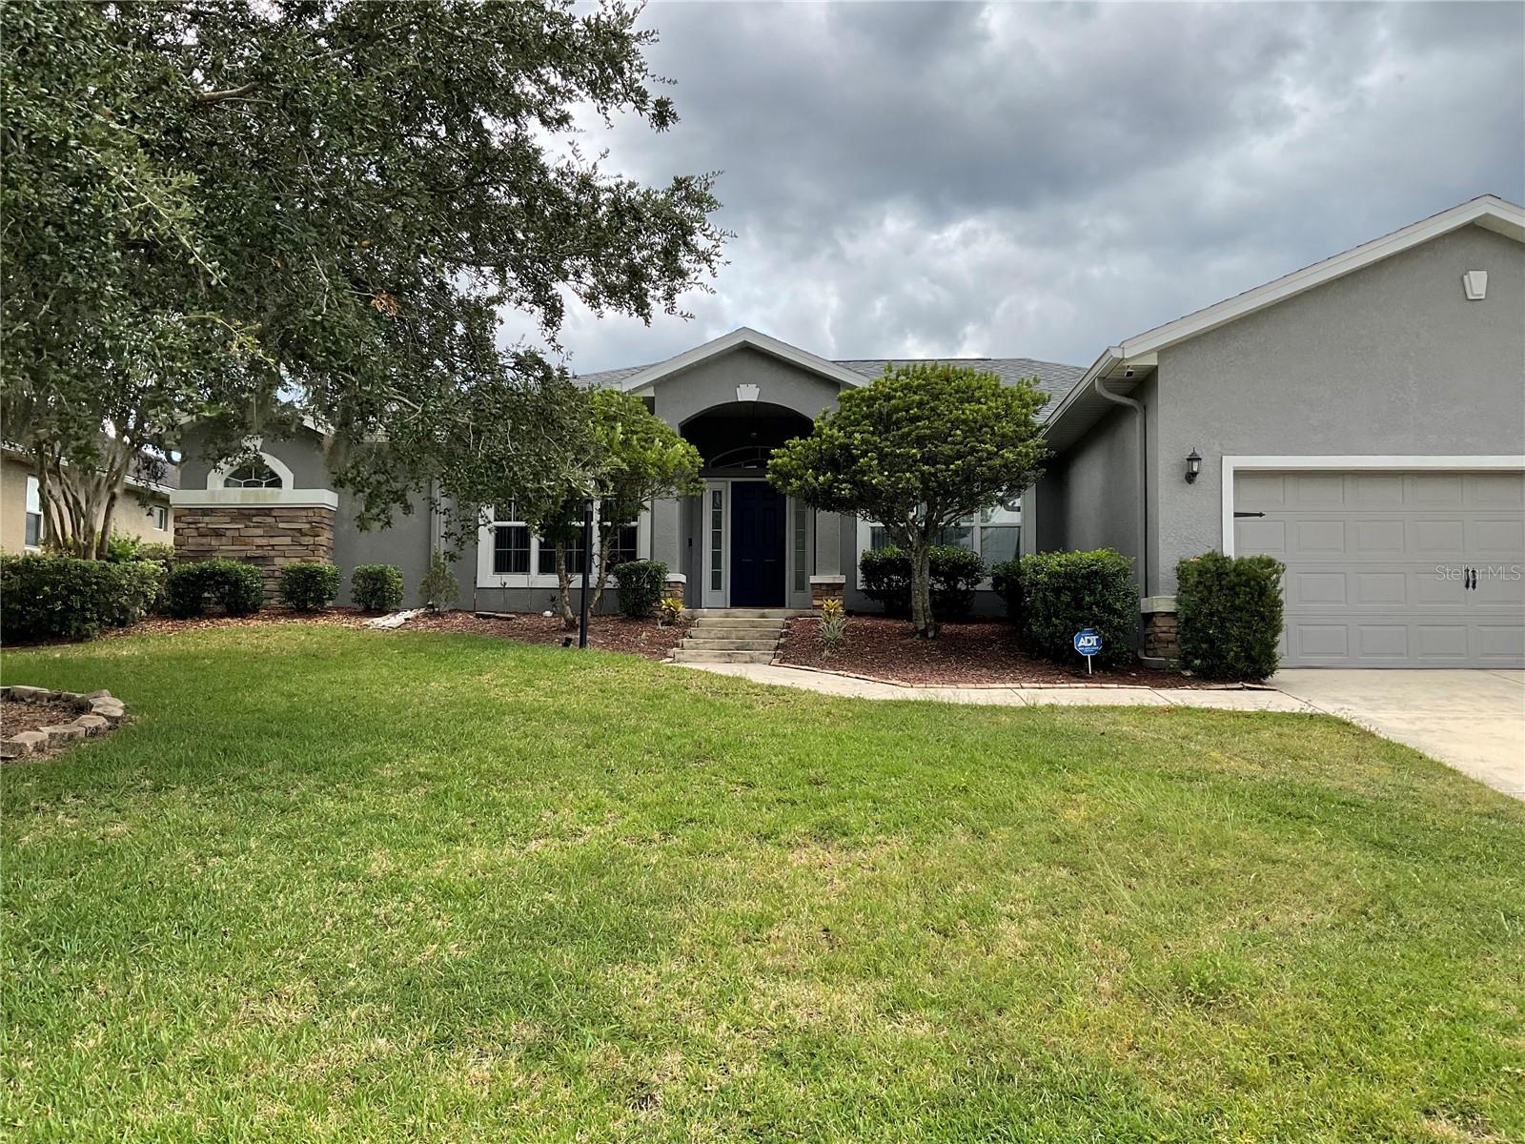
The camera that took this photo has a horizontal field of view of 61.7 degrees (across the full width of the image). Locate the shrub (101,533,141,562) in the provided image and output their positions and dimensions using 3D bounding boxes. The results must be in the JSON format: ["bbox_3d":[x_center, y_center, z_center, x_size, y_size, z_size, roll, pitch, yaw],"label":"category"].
[{"bbox_3d":[-8.840,0.060,17.500,0.850,1.100,0.800,0,-3,3],"label":"shrub"}]

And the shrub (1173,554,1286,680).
[{"bbox_3d":[4.450,0.420,12.150,0.950,1.210,0.920,0,-3,3],"label":"shrub"}]

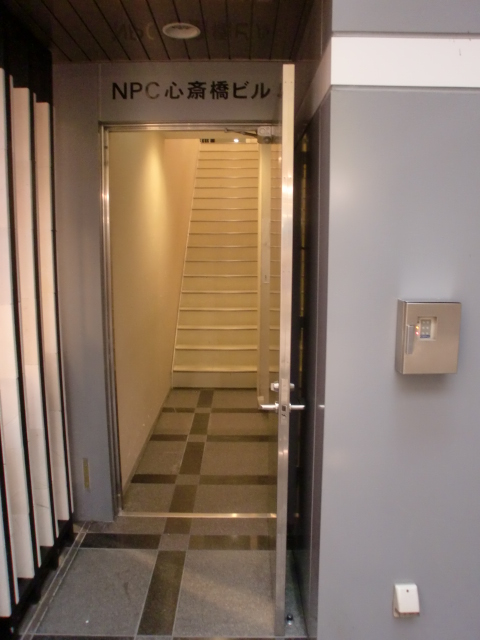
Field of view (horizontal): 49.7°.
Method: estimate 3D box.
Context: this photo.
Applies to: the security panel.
[{"bbox_3d":[0.575,0.053,1.580,0.169,0.220,0.064,0,10,0],"label":"security panel"}]

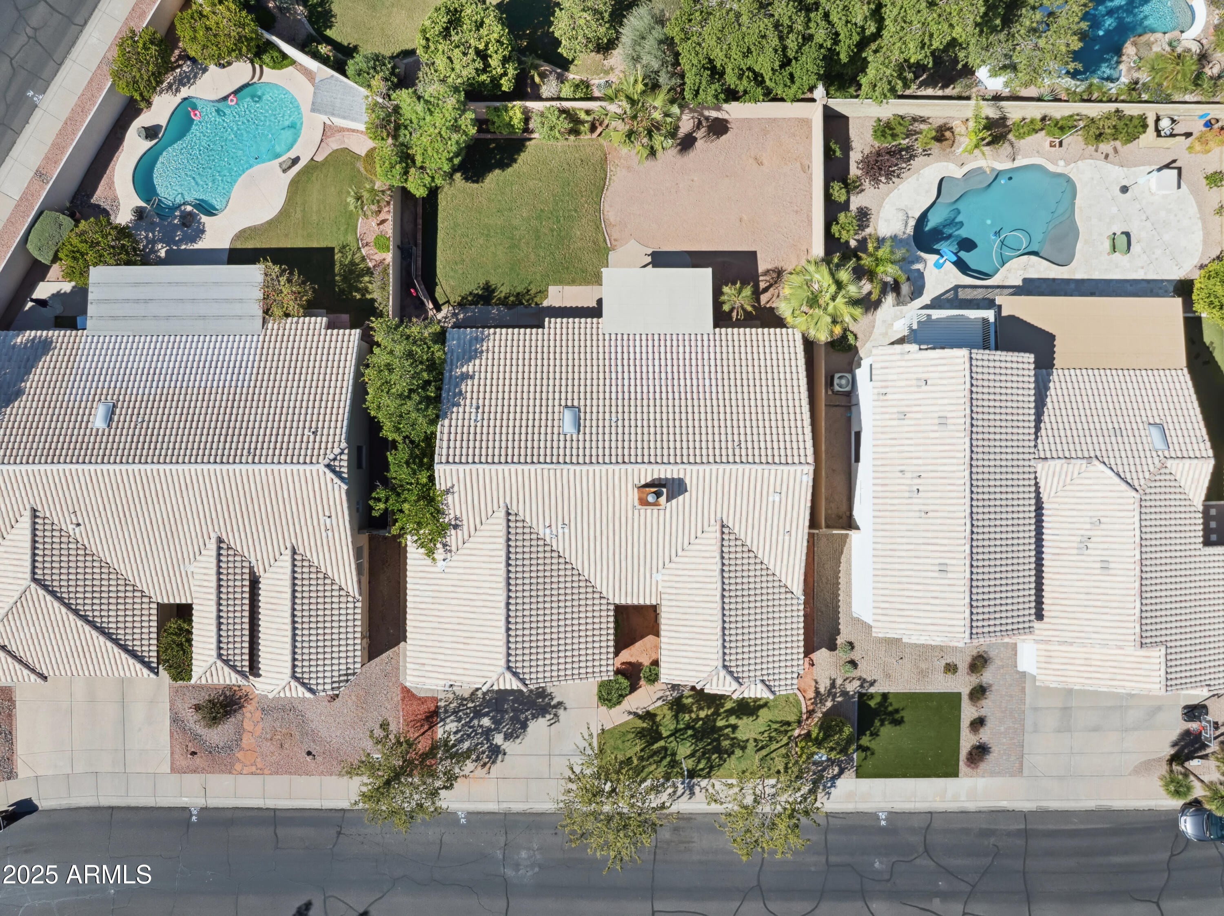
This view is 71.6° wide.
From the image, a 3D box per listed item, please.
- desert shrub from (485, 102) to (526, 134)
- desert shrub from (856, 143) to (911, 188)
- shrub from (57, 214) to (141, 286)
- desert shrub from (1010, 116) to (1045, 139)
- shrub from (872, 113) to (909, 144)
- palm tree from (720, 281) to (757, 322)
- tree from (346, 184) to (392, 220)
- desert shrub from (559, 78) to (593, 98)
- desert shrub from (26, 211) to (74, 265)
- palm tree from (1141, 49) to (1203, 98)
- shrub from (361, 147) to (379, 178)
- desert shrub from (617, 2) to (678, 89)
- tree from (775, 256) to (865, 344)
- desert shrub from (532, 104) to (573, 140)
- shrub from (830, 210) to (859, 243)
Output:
[{"bbox_3d":[-5.400,-16.900,43.000,2.050,2.000,1.400,0,90,0],"label":"desert shrub"},{"bbox_3d":[13.550,-14.700,43.000,2.300,2.000,2.000,0,90,0],"label":"desert shrub"},{"bbox_3d":[-25.600,-10.300,42.450,3.600,3.100,3.200,0,90,0],"label":"shrub"},{"bbox_3d":[21.376,-16.960,43.625,1.632,0.750,1.170,0,90,0],"label":"desert shrub"},{"bbox_3d":[14.400,-17.030,43.900,1.850,1.400,1.500,0,90,0],"label":"shrub"},{"bbox_3d":[6.250,-7.750,42.750,1.850,2.500,1.950,0,90,0],"label":"palm tree"},{"bbox_3d":[-12.460,-13.170,43.700,2.150,1.800,1.850,0,90,0],"label":"tree"},{"bbox_3d":[-1.830,-18.850,43.500,1.720,1.000,1.150,0,90,0],"label":"desert shrub"},{"bbox_3d":[-28.225,-11.074,43.300,1.450,1.400,2.250,32,90,0],"label":"desert shrub"},{"bbox_3d":[28.000,-19.350,42.900,2.800,2.200,2.100,0,90,0],"label":"palm tree"},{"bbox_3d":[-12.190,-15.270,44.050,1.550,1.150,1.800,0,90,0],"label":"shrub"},{"bbox_3d":[1.862,-20.604,42.400,3.200,3.200,4.010,0,90,0],"label":"desert shrub"},{"bbox_3d":[9.720,-7.430,41.450,4.200,5.100,4.150,0,90,0],"label":"tree"},{"bbox_3d":[-3.075,-17.111,43.300,2.196,1.400,1.773,0,90,0],"label":"desert shrub"},{"bbox_3d":[11.768,-11.659,43.125,1.352,1.750,1.585,0,90,0],"label":"shrub"}]

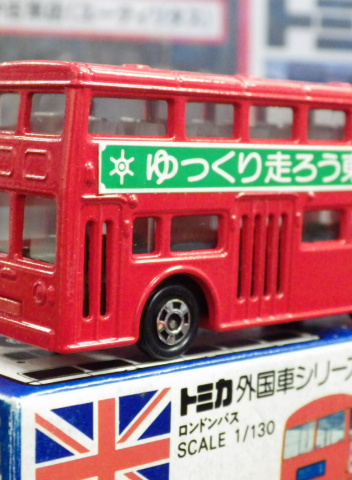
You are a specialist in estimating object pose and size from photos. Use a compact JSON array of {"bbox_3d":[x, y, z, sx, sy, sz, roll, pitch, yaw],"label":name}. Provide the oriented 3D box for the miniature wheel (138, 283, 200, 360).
[{"bbox_3d":[-0.001,0.010,0.134,0.009,0.009,0.003,-4,9,-42],"label":"miniature wheel"}]

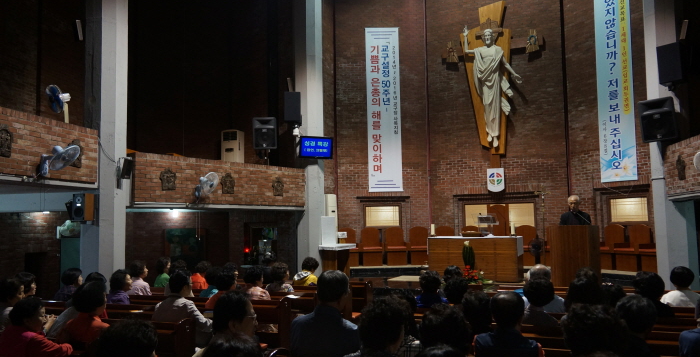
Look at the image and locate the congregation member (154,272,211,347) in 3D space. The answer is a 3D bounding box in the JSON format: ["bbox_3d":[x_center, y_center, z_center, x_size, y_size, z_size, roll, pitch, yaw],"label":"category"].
[{"bbox_3d":[-1.344,1.405,4.738,0.520,1.250,0.780,-3,-5,23],"label":"congregation member"}]

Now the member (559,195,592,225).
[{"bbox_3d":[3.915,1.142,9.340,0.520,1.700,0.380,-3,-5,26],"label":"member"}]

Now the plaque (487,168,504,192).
[{"bbox_3d":[3.914,0.054,14.550,0.460,0.640,0.060,-3,-5,26],"label":"plaque"}]

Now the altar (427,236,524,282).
[{"bbox_3d":[2.843,1.775,12.245,1.920,0.950,0.860,-3,-5,25],"label":"altar"}]

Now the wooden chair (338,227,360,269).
[{"bbox_3d":[-0.013,1.790,14.150,0.580,1.000,0.580,0,-4,-9],"label":"wooden chair"}]

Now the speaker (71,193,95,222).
[{"bbox_3d":[-4.161,0.453,8.500,0.230,0.420,0.260,-2,-4,11],"label":"speaker"}]

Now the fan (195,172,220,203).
[{"bbox_3d":[-2.555,0.152,9.750,0.370,0.480,0.410,5,-1,24],"label":"fan"}]

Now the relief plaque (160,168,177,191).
[{"bbox_3d":[-3.121,0.024,9.350,0.060,0.390,0.330,-3,-5,32],"label":"relief plaque"}]

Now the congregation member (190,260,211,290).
[{"bbox_3d":[-2.193,1.877,8.364,0.460,1.220,0.620,-3,-5,26],"label":"congregation member"}]

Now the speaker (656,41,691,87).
[{"bbox_3d":[5.557,-1.943,9.323,0.380,0.630,0.360,2,-5,-40],"label":"speaker"}]

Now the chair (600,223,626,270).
[{"bbox_3d":[5.728,1.522,12.050,0.600,0.980,0.580,2,-5,-34],"label":"chair"}]

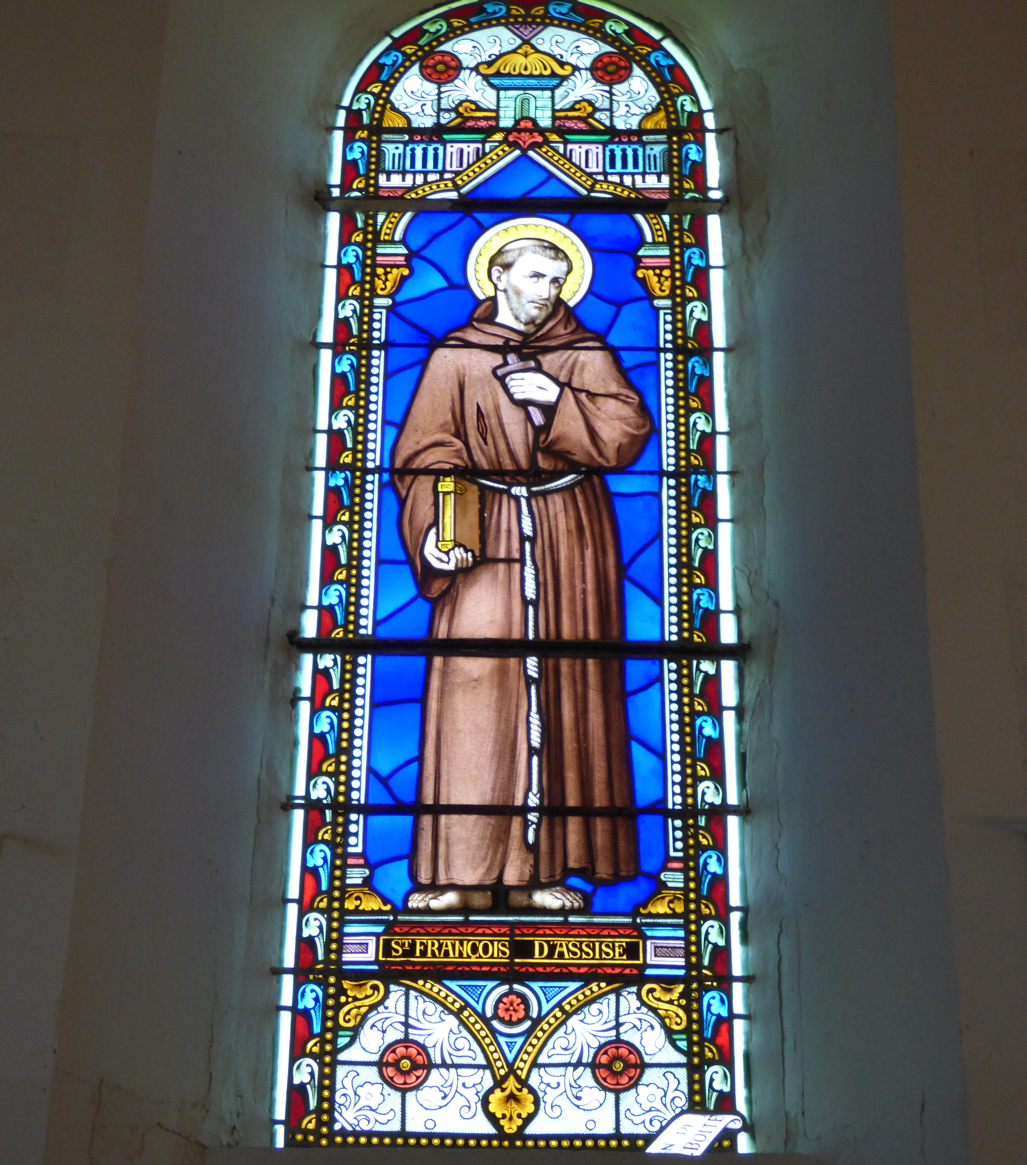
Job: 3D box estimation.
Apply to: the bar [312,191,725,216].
[{"bbox_3d":[0.017,-0.781,5.136,0.848,0.028,0.021,1,-29,0],"label":"bar"}]

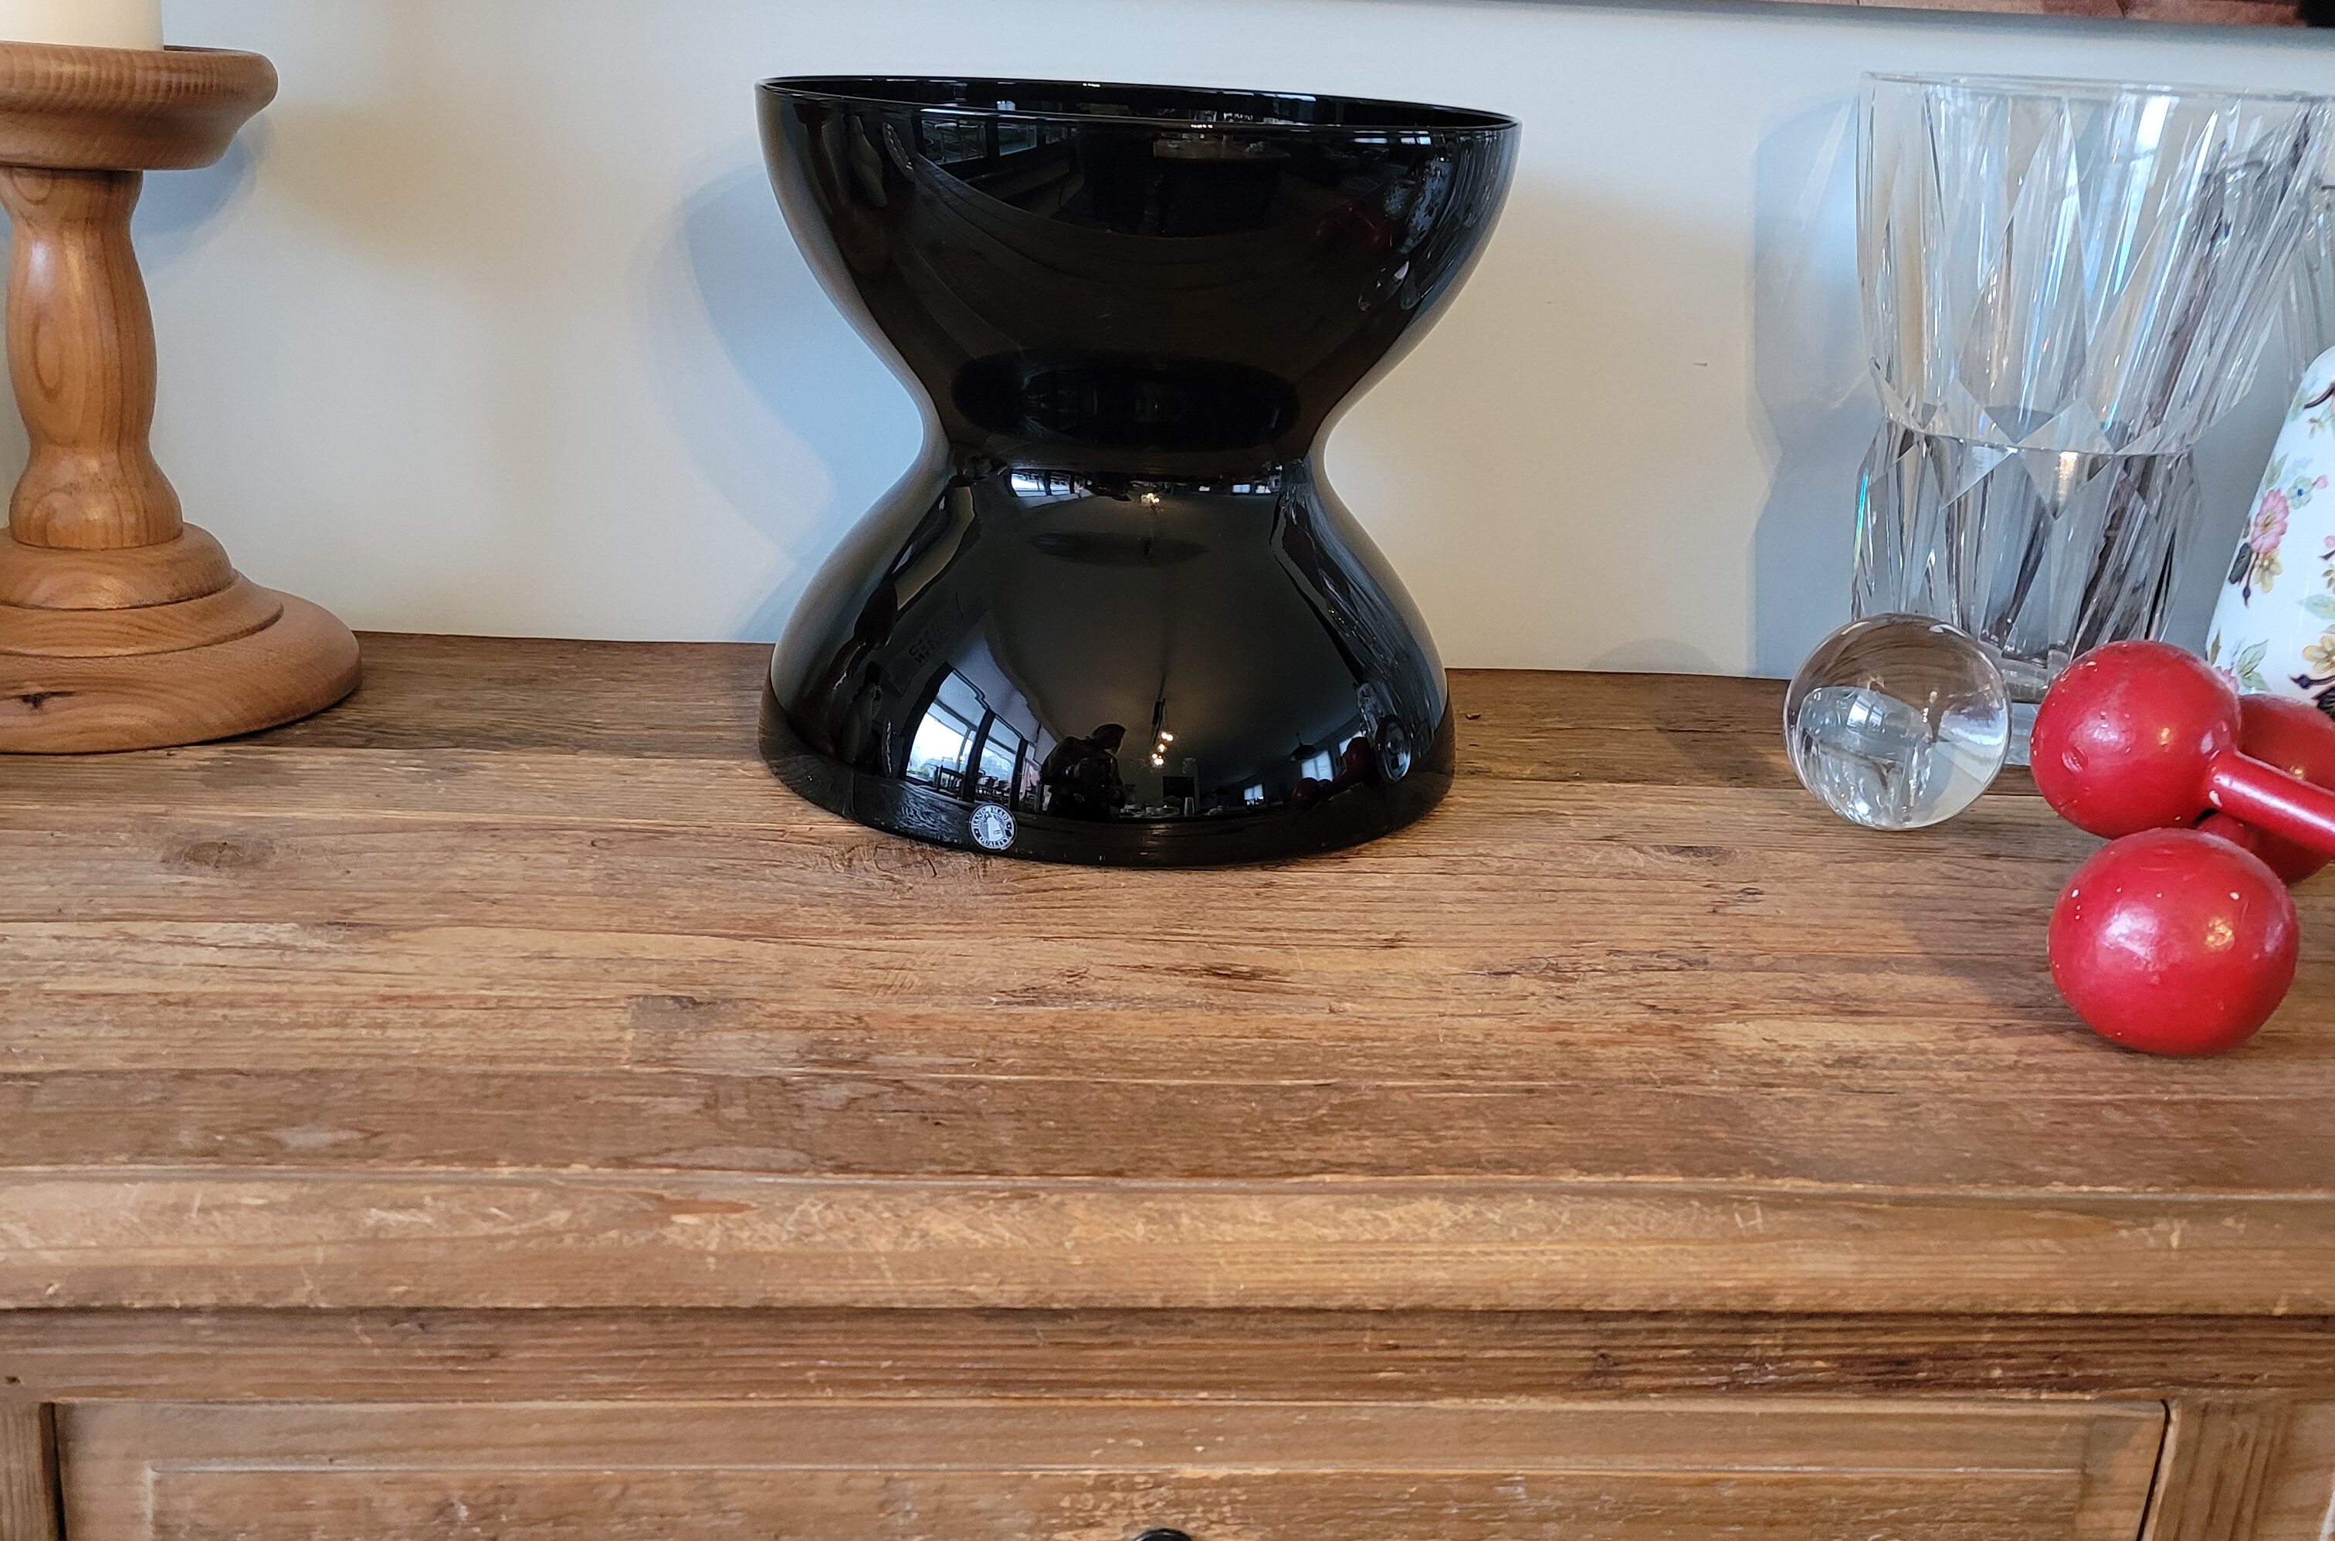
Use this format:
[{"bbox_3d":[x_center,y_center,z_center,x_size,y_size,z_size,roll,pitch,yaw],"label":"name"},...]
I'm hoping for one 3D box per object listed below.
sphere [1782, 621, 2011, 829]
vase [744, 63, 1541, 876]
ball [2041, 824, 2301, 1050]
[{"bbox_3d":[0.274,-0.018,0.876,0.081,0.081,0.081,1,18,-6],"label":"sphere"},{"bbox_3d":[-0.016,-0.126,0.888,0.275,0.247,0.275,1,18,-6],"label":"vase"},{"bbox_3d":[0.296,0.051,0.690,0.067,0.067,0.067,1,18,-6],"label":"ball"}]

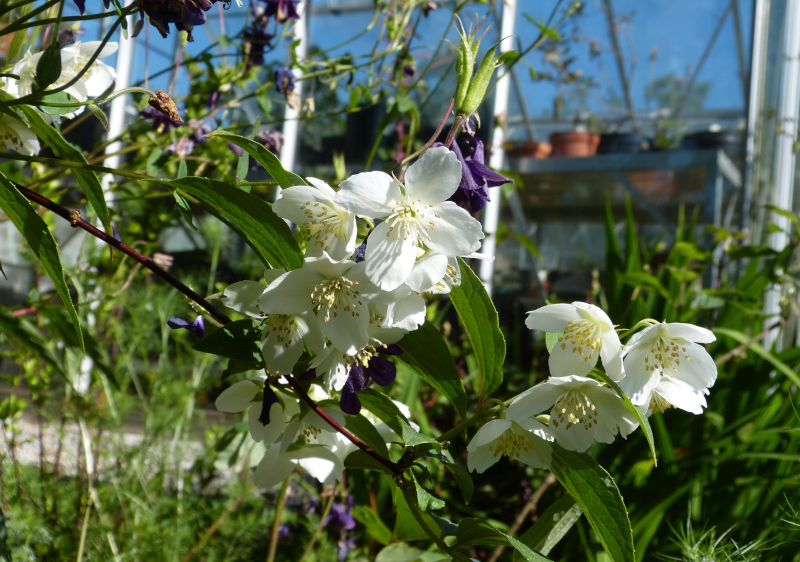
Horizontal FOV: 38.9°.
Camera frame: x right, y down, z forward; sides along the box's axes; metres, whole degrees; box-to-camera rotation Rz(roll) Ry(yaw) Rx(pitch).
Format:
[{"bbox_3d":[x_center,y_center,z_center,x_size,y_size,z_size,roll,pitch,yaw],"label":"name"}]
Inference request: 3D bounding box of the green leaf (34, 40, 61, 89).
[{"bbox_3d":[-0.134,-0.082,0.430,0.011,0.018,0.006,1,0,-12],"label":"green leaf"}]

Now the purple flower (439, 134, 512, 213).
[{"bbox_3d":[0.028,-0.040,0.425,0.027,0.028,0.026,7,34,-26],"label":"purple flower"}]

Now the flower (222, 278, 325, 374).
[{"bbox_3d":[-0.048,0.017,0.437,0.040,0.036,0.026,4,28,18],"label":"flower"}]

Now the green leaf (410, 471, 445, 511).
[{"bbox_3d":[0.008,0.073,0.392,0.005,0.016,0.011,-8,30,42],"label":"green leaf"}]

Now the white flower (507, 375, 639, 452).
[{"bbox_3d":[0.066,0.050,0.430,0.050,0.033,0.026,2,30,-3],"label":"white flower"}]

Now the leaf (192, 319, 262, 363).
[{"bbox_3d":[-0.058,0.022,0.393,0.028,0.016,0.007,9,-43,-32],"label":"leaf"}]

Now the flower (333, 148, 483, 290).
[{"bbox_3d":[0.004,-0.022,0.415,0.055,0.053,0.022,2,13,-1],"label":"flower"}]

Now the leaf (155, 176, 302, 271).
[{"bbox_3d":[-0.060,-0.021,0.400,0.057,0.020,0.011,30,-49,-10],"label":"leaf"}]

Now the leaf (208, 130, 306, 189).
[{"bbox_3d":[-0.053,-0.045,0.425,0.043,0.009,0.018,28,36,12],"label":"leaf"}]

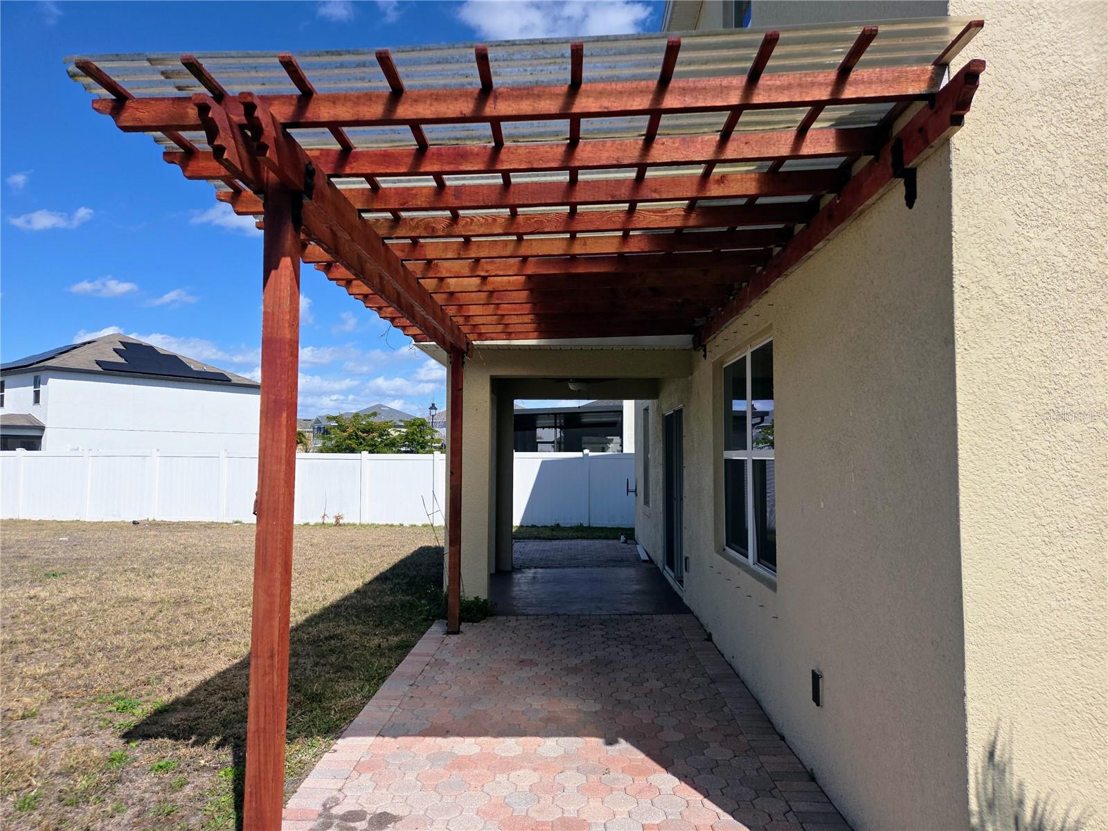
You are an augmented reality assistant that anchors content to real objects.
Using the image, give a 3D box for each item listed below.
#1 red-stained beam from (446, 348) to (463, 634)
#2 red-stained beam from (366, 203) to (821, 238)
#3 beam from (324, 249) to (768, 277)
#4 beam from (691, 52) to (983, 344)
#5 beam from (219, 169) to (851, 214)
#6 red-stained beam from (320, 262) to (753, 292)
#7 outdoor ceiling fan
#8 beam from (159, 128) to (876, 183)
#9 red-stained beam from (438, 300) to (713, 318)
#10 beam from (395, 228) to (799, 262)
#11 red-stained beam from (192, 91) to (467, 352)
[{"bbox_3d":[-0.860,0.623,6.470,0.093,2.531,0.093,0,-3,1],"label":"red-stained beam"},{"bbox_3d":[-0.038,-0.930,3.570,2.610,0.088,0.038,-2,-3,1],"label":"red-stained beam"},{"bbox_3d":[-0.073,-0.885,4.381,2.722,0.088,0.038,-2,-3,1],"label":"beam"},{"bbox_3d":[1.279,-0.826,4.442,0.040,0.141,4.653,0,-3,1],"label":"beam"},{"bbox_3d":[-0.104,-0.950,3.166,2.722,0.088,0.038,-2,-3,1],"label":"beam"},{"bbox_3d":[-0.062,-0.863,4.787,2.722,0.088,0.038,-2,-3,1],"label":"red-stained beam"},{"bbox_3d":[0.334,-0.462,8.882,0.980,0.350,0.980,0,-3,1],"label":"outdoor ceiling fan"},{"bbox_3d":[-0.115,-0.972,2.761,2.722,0.088,0.038,-2,-3,1],"label":"beam"},{"bbox_3d":[0.053,-0.823,5.595,2.533,0.088,0.038,-2,-3,1],"label":"red-stained beam"},{"bbox_3d":[-0.028,-0.909,3.975,2.610,0.088,0.038,-2,-3,1],"label":"beam"},{"bbox_3d":[-0.911,-0.748,4.482,0.187,0.141,4.678,0,-3,1],"label":"red-stained beam"}]

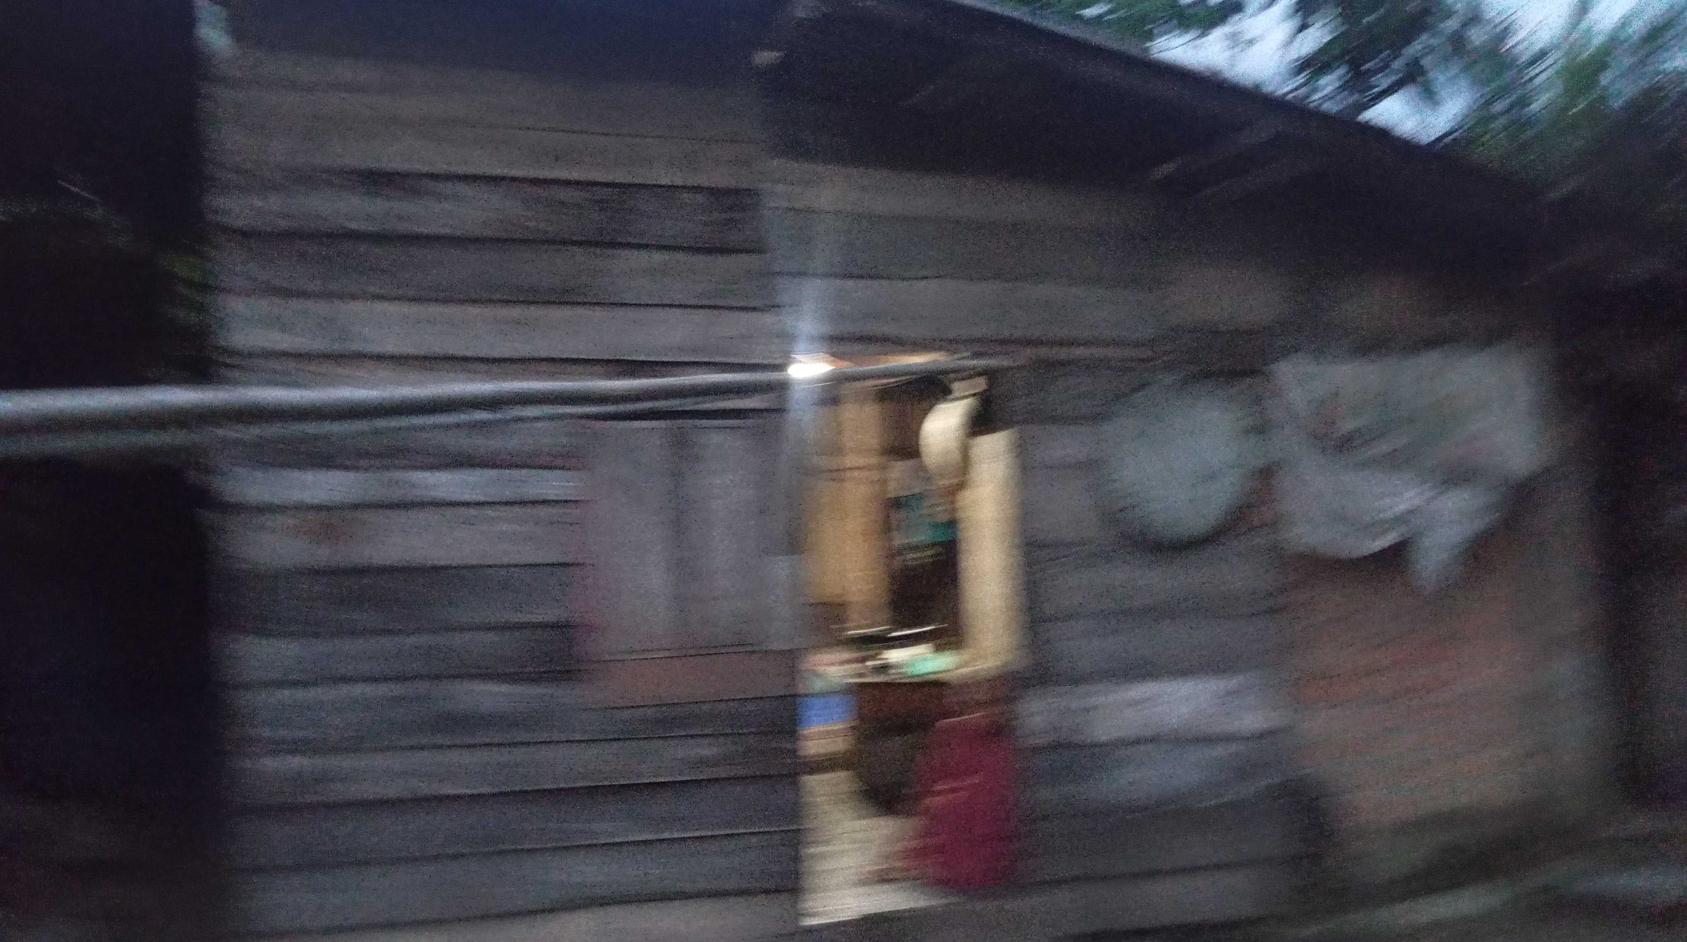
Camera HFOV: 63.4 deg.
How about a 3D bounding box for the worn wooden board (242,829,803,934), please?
[{"bbox_3d":[-0.958,1.261,4.211,1.697,0.192,0.030,0,-3,-15],"label":"worn wooden board"}]

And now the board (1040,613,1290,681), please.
[{"bbox_3d":[1.106,0.621,4.767,0.965,0.219,0.025,0,-2,-14],"label":"board"}]

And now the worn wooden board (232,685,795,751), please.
[{"bbox_3d":[-0.979,0.740,4.230,1.692,0.192,0.025,0,-2,-14],"label":"worn wooden board"}]

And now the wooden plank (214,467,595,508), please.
[{"bbox_3d":[-1.349,0.049,4.199,1.088,0.108,0.030,0,-5,-14],"label":"wooden plank"}]

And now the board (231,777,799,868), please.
[{"bbox_3d":[-0.970,1.077,4.221,1.700,0.181,0.025,0,-2,-14],"label":"board"}]

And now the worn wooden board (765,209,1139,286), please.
[{"bbox_3d":[0.395,-0.752,4.663,1.353,0.221,0.025,0,-2,-14],"label":"worn wooden board"}]

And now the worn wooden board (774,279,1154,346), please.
[{"bbox_3d":[0.454,-0.539,4.719,1.391,0.204,0.030,0,-5,-14],"label":"worn wooden board"}]

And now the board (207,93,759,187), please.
[{"bbox_3d":[-1.085,-1.003,4.287,1.669,0.181,0.030,0,-3,-15],"label":"board"}]

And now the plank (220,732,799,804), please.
[{"bbox_3d":[-0.964,0.914,4.215,1.698,0.151,0.030,0,-5,-14],"label":"plank"}]

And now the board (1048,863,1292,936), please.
[{"bbox_3d":[1.159,1.484,4.764,0.932,0.186,0.030,0,-3,-15],"label":"board"}]

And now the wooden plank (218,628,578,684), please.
[{"bbox_3d":[-1.333,0.556,4.145,1.037,0.151,0.025,0,-2,-14],"label":"wooden plank"}]

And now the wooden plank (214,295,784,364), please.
[{"bbox_3d":[-1.032,-0.435,4.256,1.702,0.189,0.025,0,-2,-14],"label":"wooden plank"}]

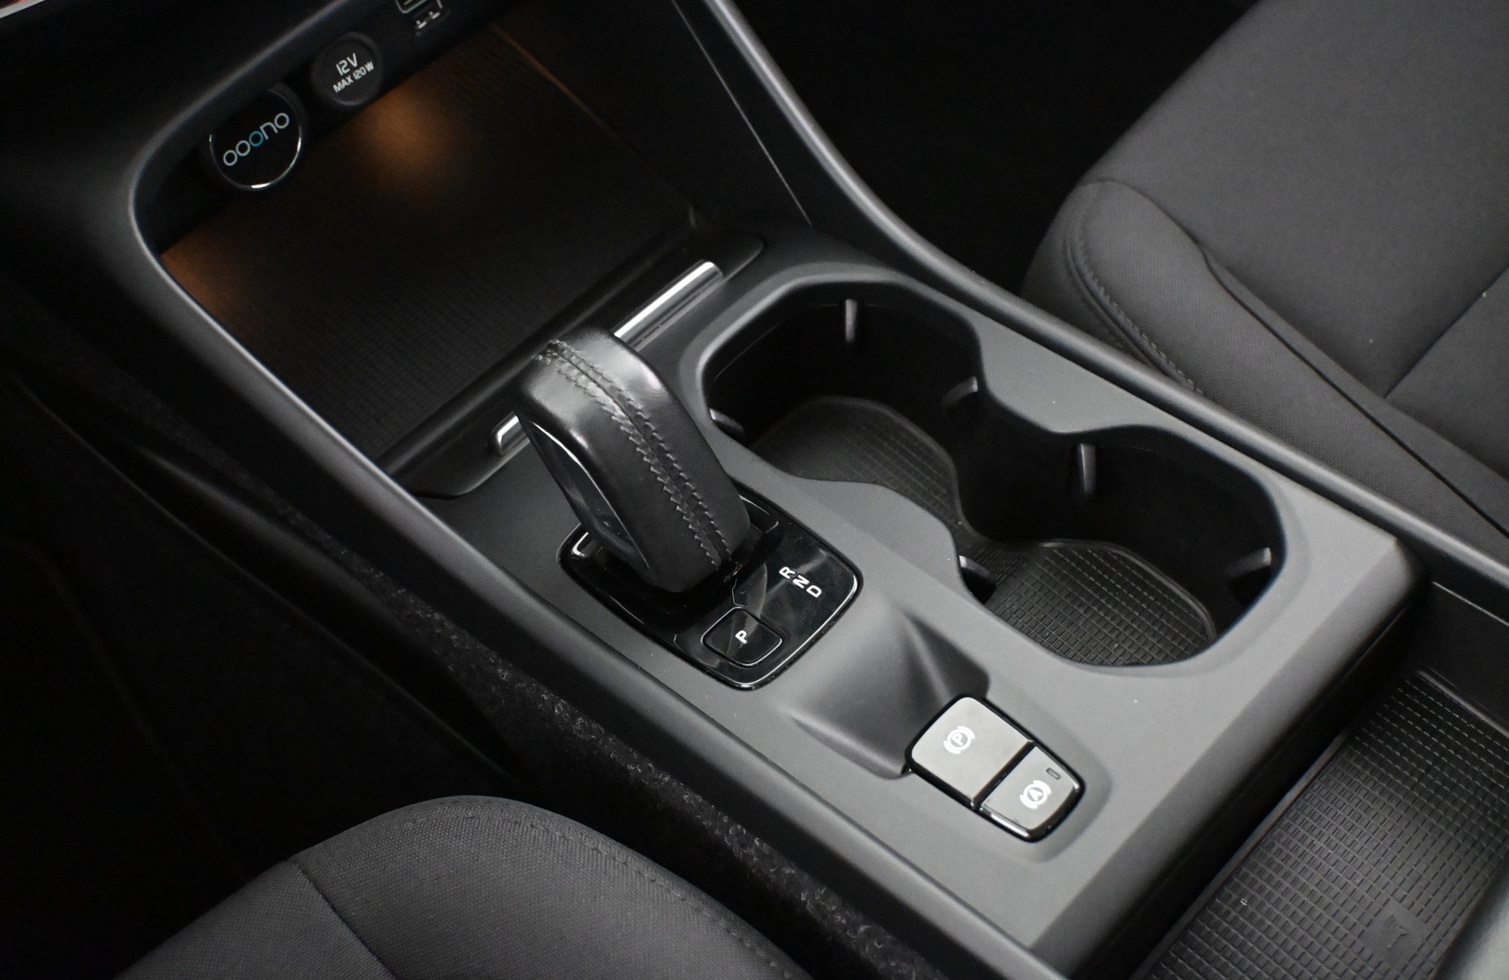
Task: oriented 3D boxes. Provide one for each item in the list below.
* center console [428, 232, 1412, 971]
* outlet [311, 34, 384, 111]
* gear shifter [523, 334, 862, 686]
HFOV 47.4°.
[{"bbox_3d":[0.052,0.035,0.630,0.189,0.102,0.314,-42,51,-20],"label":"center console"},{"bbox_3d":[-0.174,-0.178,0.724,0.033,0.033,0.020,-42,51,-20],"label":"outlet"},{"bbox_3d":[-0.031,-0.003,0.577,0.070,0.091,0.121,-42,51,-20],"label":"gear shifter"}]

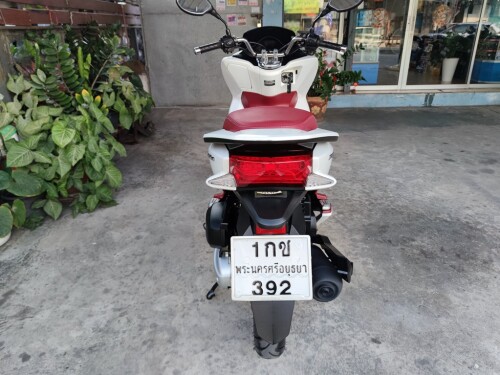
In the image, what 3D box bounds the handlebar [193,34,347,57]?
[{"bbox_3d":[0.102,-0.716,1.744,0.740,0.130,0.200,1,21,3],"label":"handlebar"}]

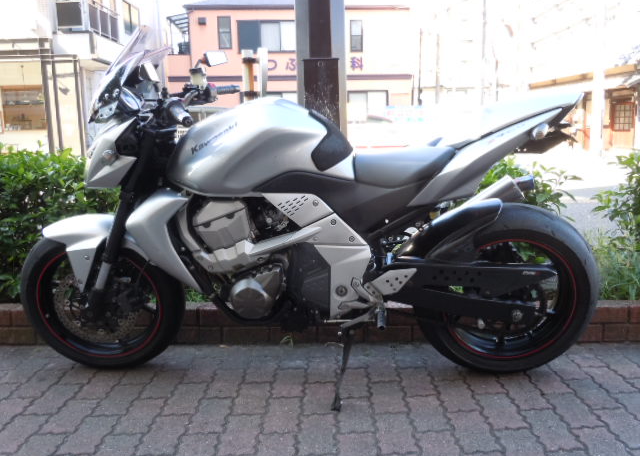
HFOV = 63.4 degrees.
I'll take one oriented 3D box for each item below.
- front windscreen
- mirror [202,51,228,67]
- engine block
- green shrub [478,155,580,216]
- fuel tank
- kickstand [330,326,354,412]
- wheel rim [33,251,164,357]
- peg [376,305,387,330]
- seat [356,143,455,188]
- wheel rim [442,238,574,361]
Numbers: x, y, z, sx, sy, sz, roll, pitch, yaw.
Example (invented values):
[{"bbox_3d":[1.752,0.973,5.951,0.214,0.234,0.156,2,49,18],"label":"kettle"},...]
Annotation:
[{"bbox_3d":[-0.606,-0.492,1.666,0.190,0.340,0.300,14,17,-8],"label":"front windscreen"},{"bbox_3d":[-0.399,-0.651,1.986,0.045,0.075,0.130,7,21,23],"label":"mirror"},{"bbox_3d":[-0.314,-0.019,1.730,0.190,0.180,0.340,-1,16,3],"label":"engine block"},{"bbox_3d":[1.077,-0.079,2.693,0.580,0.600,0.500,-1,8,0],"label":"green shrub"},{"bbox_3d":[-0.211,-0.281,1.711,0.500,0.290,0.340,-1,16,3],"label":"fuel tank"},{"bbox_3d":[0.071,0.460,1.702,0.060,0.267,0.060,9,-21,0],"label":"kickstand"},{"bbox_3d":[-0.784,0.259,1.886,0.440,0.440,0.100,-2,19,-3],"label":"wheel rim"},{"bbox_3d":[0.189,0.275,1.596,0.030,0.030,0.100,-1,16,3],"label":"peg"},{"bbox_3d":[0.267,-0.208,1.712,0.330,0.130,0.260,-1,16,3],"label":"seat"},{"bbox_3d":[0.654,0.228,1.823,0.440,0.440,0.150,-1,16,3],"label":"wheel rim"}]

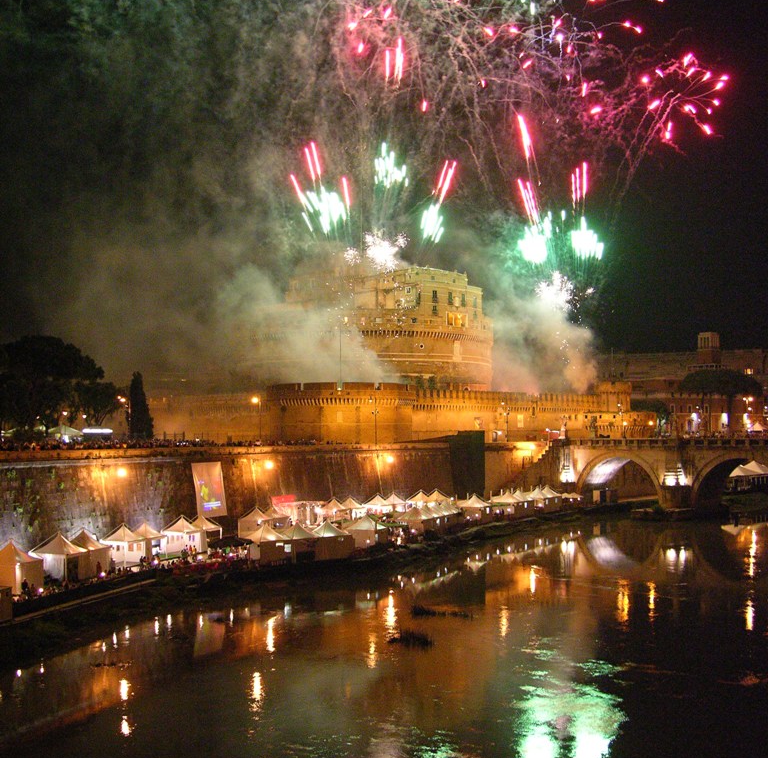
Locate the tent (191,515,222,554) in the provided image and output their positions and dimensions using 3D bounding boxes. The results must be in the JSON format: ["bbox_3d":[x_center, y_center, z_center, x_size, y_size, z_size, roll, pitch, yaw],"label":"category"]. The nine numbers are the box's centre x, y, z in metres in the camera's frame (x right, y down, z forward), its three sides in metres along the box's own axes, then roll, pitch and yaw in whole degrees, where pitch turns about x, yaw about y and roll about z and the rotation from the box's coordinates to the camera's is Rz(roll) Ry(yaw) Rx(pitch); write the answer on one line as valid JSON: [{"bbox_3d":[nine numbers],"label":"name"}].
[{"bbox_3d":[-20.378,16.948,115.069,3.150,3.960,3.150,-2,-3,28],"label":"tent"}]

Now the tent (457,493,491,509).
[{"bbox_3d":[13.065,18.585,147.221,3.300,4.100,3.300,-2,-4,32],"label":"tent"}]

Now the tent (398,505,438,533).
[{"bbox_3d":[3.890,17.674,127.242,3.200,3.800,3.200,-2,-3,27],"label":"tent"}]

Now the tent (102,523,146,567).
[{"bbox_3d":[-25.673,16.264,102.196,3.150,3.960,3.150,-2,-3,27],"label":"tent"}]

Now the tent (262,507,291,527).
[{"bbox_3d":[-13.608,17.515,125.748,3.150,3.960,3.150,-2,-3,28],"label":"tent"}]

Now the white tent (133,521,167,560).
[{"bbox_3d":[-26.300,17.720,113.730,3.510,4.180,3.510,-1,-4,24],"label":"white tent"}]

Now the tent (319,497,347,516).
[{"bbox_3d":[-7.490,20.430,159.390,3.370,3.960,3.370,-2,-4,33],"label":"tent"}]

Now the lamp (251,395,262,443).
[{"bbox_3d":[-17.889,6.471,145.862,1.400,7.850,0.350,-1,-3,25],"label":"lamp"}]

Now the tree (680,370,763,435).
[{"bbox_3d":[92.620,7.430,285.000,22.500,21.190,19.000,0,-3,0],"label":"tree"}]

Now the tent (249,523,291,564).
[{"bbox_3d":[-12.640,17.660,111.940,3.520,4.090,3.520,3,-4,-36],"label":"tent"}]

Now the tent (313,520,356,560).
[{"bbox_3d":[-5.960,17.880,115.990,3.540,4.100,3.540,2,-4,-29],"label":"tent"}]

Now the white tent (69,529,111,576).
[{"bbox_3d":[-27.848,15.905,95.818,3.600,4.000,3.600,-1,-3,16],"label":"white tent"}]

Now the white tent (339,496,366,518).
[{"bbox_3d":[-5.410,20.500,162.140,3.500,4.140,3.500,-2,-4,33],"label":"white tent"}]

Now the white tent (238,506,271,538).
[{"bbox_3d":[-16.870,19.100,137.470,3.530,4.110,3.530,-1,-4,24],"label":"white tent"}]

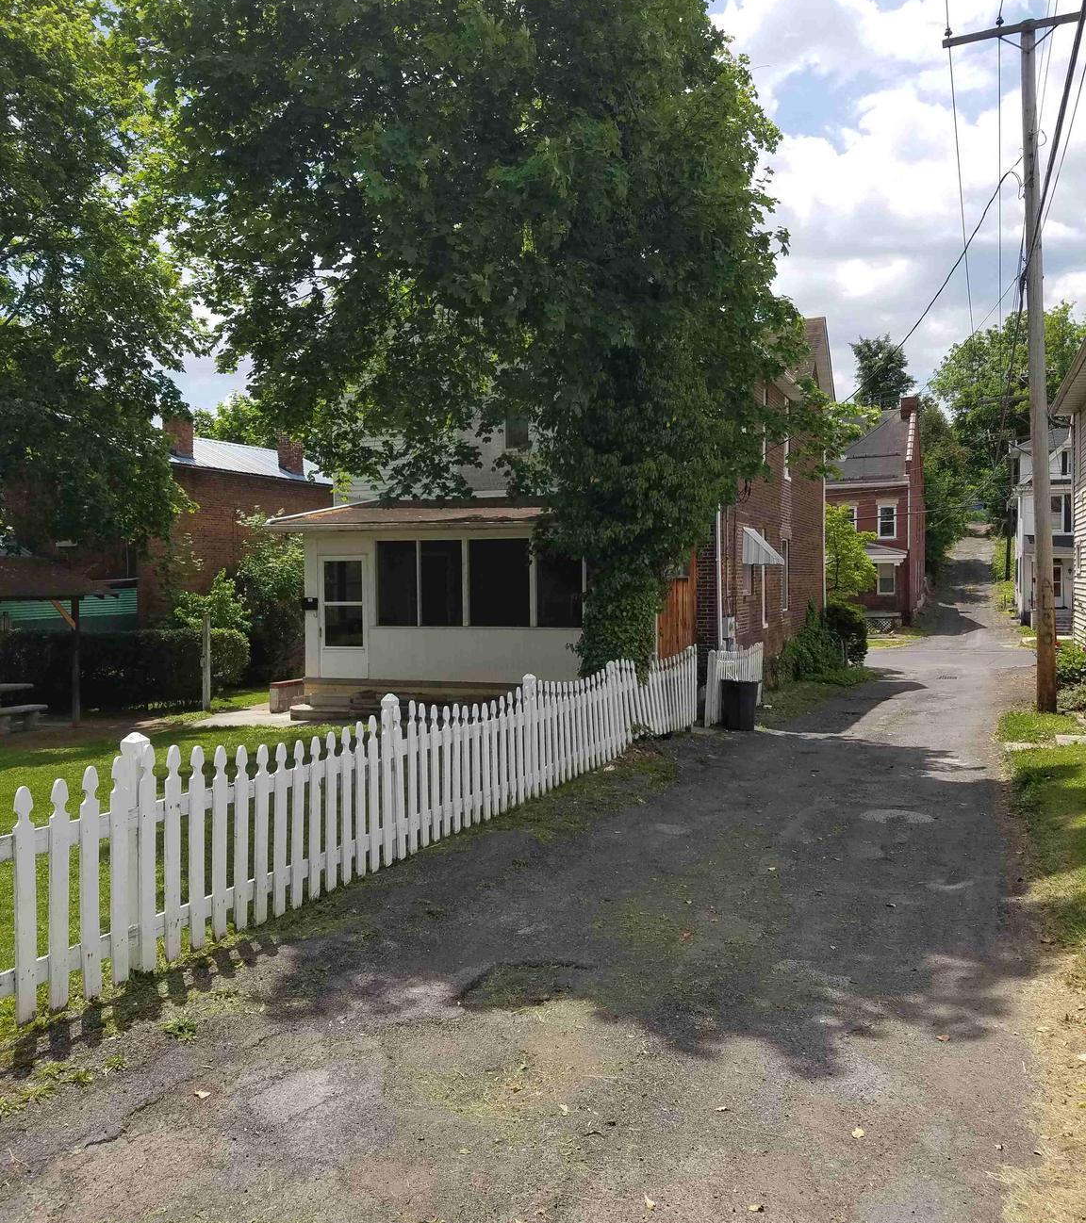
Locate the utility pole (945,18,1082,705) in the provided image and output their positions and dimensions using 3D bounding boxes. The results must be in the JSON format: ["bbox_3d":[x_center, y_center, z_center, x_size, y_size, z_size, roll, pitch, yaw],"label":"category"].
[{"bbox_3d":[7.459,-3.710,16.400,2.440,10.544,0.330,-2,0,21],"label":"utility pole"}]

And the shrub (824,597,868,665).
[{"bbox_3d":[9.004,0.638,32.300,1.450,1.981,1.450,1,2,21],"label":"shrub"}]

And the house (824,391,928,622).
[{"bbox_3d":[17.509,-5.473,60.275,6.700,12.100,17.700,1,2,21],"label":"house"}]

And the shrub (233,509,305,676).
[{"bbox_3d":[-5.356,-0.246,21.500,1.750,3.375,1.650,1,2,21],"label":"shrub"}]

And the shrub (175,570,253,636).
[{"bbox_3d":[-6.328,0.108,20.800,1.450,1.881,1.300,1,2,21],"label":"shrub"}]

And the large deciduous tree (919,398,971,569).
[{"bbox_3d":[27.733,-8.425,75.000,5.000,12.554,5.000,1,2,21],"label":"large deciduous tree"}]

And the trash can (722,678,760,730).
[{"bbox_3d":[2.878,1.377,15.900,0.550,0.703,0.550,1,2,21],"label":"trash can"}]

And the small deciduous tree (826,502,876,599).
[{"bbox_3d":[12.560,-1.603,46.000,3.600,5.930,3.600,1,2,21],"label":"small deciduous tree"}]

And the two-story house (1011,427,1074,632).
[{"bbox_3d":[26.357,-4.335,51.754,7.200,10.700,11.200,1,2,21],"label":"two-story house"}]

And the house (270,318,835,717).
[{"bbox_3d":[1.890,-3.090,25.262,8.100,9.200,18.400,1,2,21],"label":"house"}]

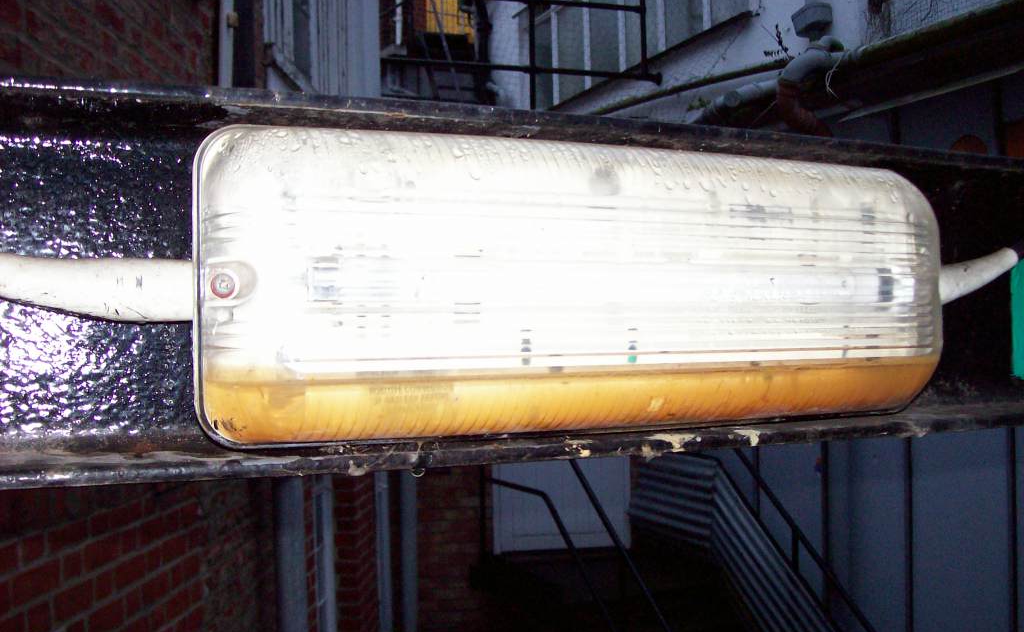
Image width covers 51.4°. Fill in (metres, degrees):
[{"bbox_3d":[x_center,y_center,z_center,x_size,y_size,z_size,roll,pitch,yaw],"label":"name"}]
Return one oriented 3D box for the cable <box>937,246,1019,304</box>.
[{"bbox_3d":[0.270,-0.023,0.615,0.066,0.032,0.023,-1,-1,-30],"label":"cable"}]

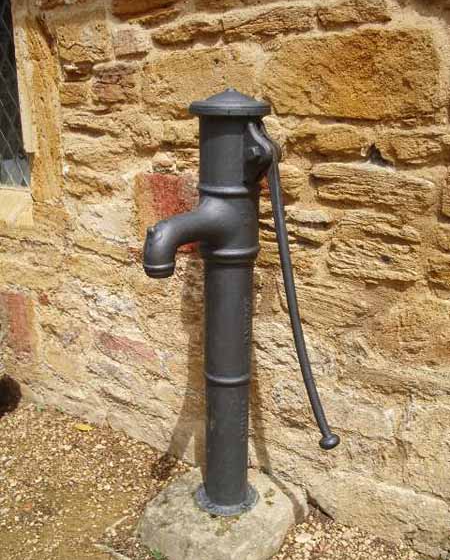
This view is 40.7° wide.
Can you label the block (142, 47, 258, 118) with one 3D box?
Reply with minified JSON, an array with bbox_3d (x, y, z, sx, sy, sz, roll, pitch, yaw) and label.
[{"bbox_3d":[-0.041,-0.690,2.154,0.479,0.220,0.200,10,18,32],"label":"block"}]

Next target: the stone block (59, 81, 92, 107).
[{"bbox_3d":[-0.573,-0.743,2.425,0.171,0.096,0.080,10,18,32],"label":"stone block"}]

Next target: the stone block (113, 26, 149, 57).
[{"bbox_3d":[-0.315,-0.870,2.229,0.168,0.093,0.100,10,18,32],"label":"stone block"}]

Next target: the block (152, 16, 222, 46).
[{"bbox_3d":[-0.101,-0.850,2.096,0.293,0.077,0.110,10,18,32],"label":"block"}]

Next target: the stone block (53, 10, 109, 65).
[{"bbox_3d":[-0.504,-0.935,2.371,0.284,0.191,0.150,10,18,32],"label":"stone block"}]

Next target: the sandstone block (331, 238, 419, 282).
[{"bbox_3d":[0.488,-0.079,1.917,0.284,0.106,0.130,10,18,32],"label":"sandstone block"}]

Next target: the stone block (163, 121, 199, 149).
[{"bbox_3d":[-0.135,-0.528,2.193,0.159,0.093,0.090,10,18,32],"label":"stone block"}]

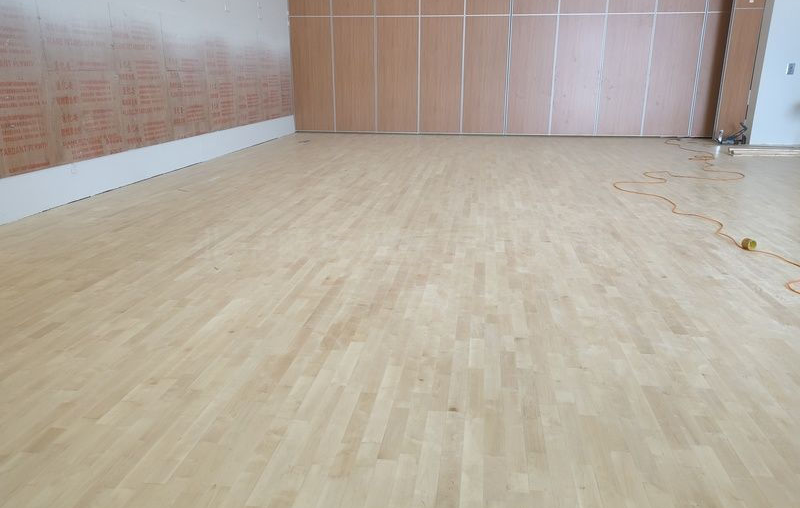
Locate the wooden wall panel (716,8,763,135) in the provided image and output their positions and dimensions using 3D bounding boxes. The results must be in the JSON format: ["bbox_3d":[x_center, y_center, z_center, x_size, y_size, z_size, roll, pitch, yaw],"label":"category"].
[{"bbox_3d":[6.847,-3.601,12.132,0.516,2.501,0.050,2,17,7],"label":"wooden wall panel"}]

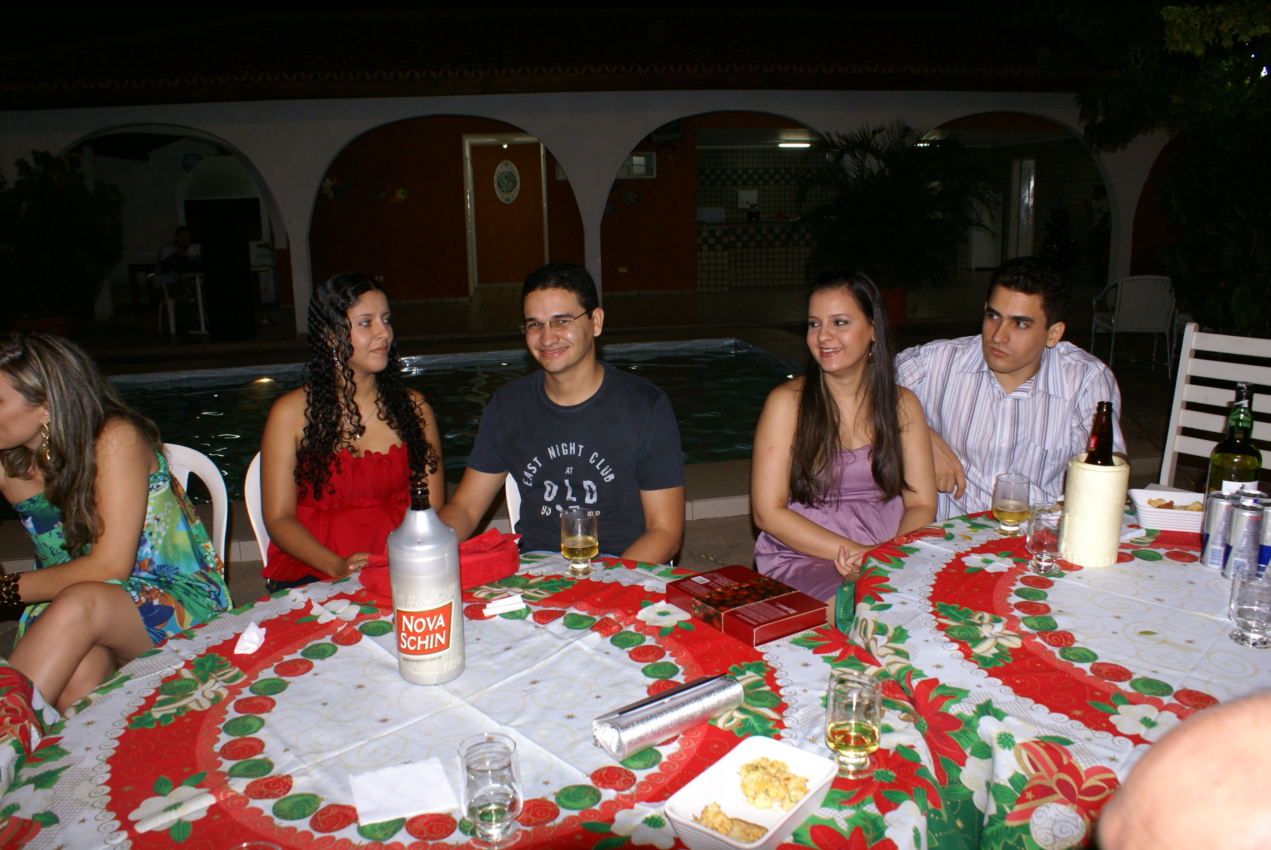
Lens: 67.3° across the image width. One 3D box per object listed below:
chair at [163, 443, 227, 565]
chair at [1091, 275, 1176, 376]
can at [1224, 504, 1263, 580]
[{"bbox_3d":[-1.155,0.541,2.061,0.460,0.880,0.530,6,15,29],"label":"chair"},{"bbox_3d":[4.208,-0.846,8.135,0.530,0.840,0.580,0,12,6],"label":"chair"},{"bbox_3d":[1.056,0.202,1.664,0.053,0.135,0.053,7,15,33],"label":"can"}]

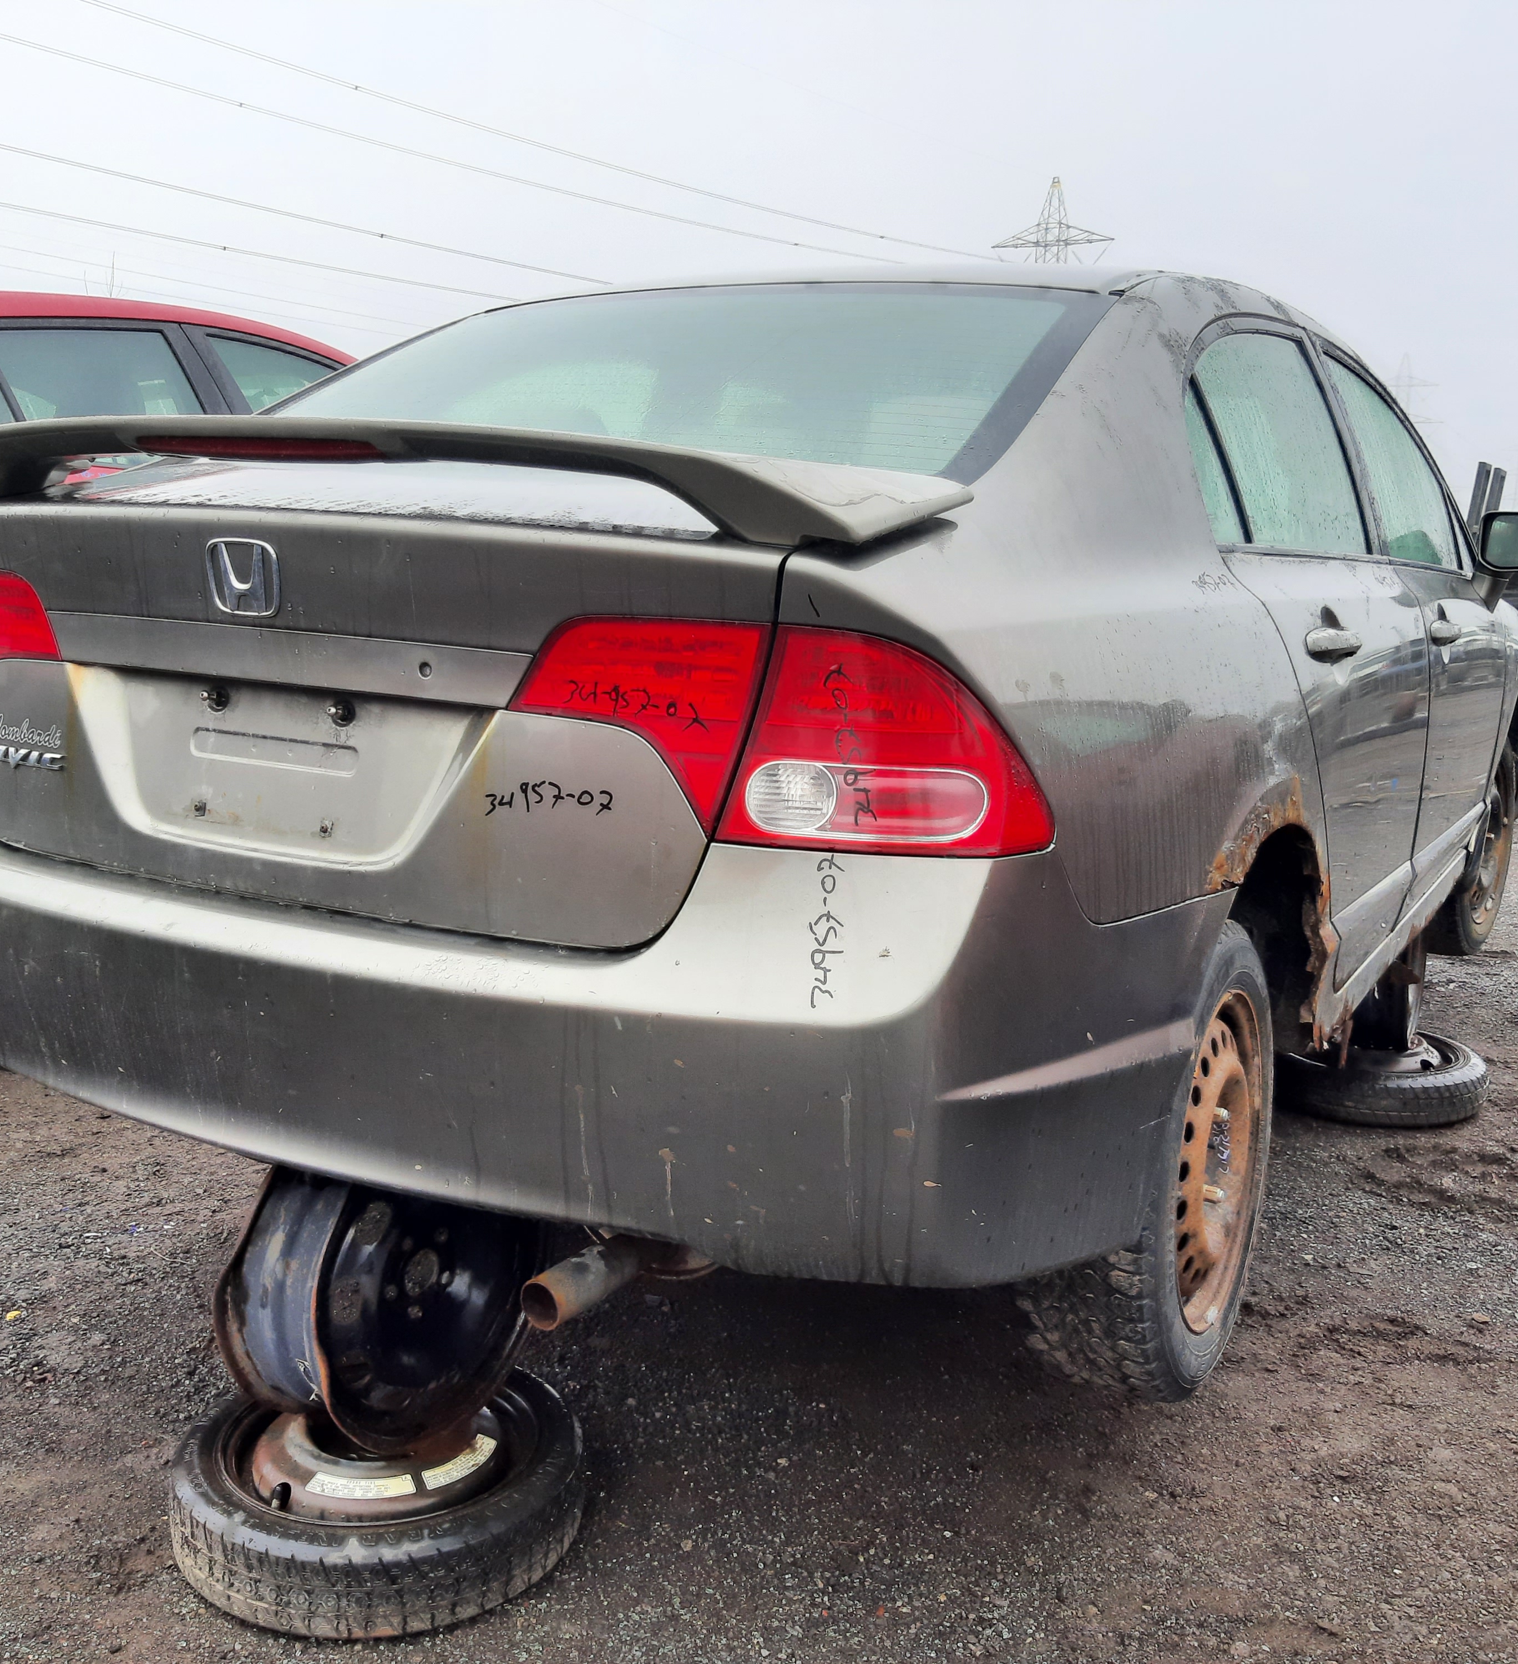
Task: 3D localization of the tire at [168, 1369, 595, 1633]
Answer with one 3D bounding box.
[{"bbox_3d":[-0.508,0.873,2.252,0.550,0.128,0.550,1,9,0],"label":"tire"}]

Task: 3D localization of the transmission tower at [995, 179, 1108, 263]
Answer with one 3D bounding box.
[{"bbox_3d":[41.630,-68.947,242.780,19.000,50.000,8.000,9,13,32],"label":"transmission tower"}]

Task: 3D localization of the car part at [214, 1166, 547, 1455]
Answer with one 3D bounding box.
[{"bbox_3d":[-0.500,0.592,2.215,0.170,0.415,0.415,-3,6,30],"label":"car part"}]

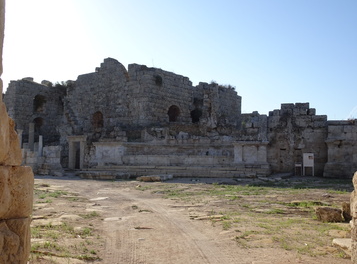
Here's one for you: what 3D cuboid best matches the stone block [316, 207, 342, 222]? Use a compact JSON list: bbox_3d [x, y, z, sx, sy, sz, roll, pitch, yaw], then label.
[{"bbox_3d":[3.847,2.105,10.000,0.620,0.340,0.420,0,-4,8],"label":"stone block"}]

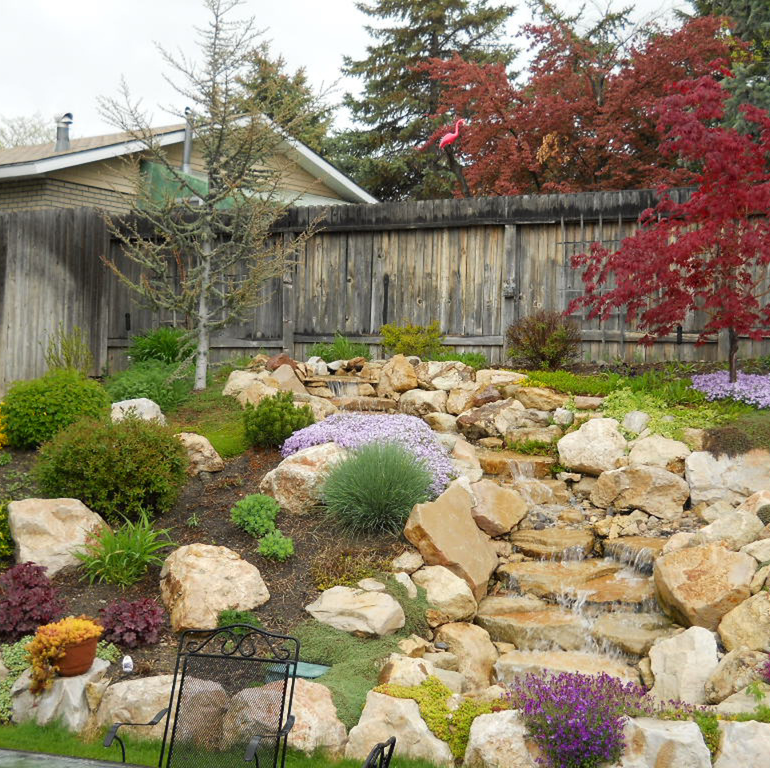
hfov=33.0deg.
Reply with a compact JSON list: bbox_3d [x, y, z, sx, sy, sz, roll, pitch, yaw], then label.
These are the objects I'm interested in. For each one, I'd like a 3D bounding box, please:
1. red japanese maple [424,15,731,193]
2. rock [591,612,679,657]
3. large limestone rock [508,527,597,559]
[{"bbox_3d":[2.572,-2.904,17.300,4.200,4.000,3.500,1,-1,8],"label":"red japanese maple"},{"bbox_3d":[1.434,1.434,7.450,0.479,0.163,0.420,2,1,14],"label":"rock"},{"bbox_3d":[1.187,1.129,9.231,0.592,0.143,0.459,2,1,8],"label":"large limestone rock"}]

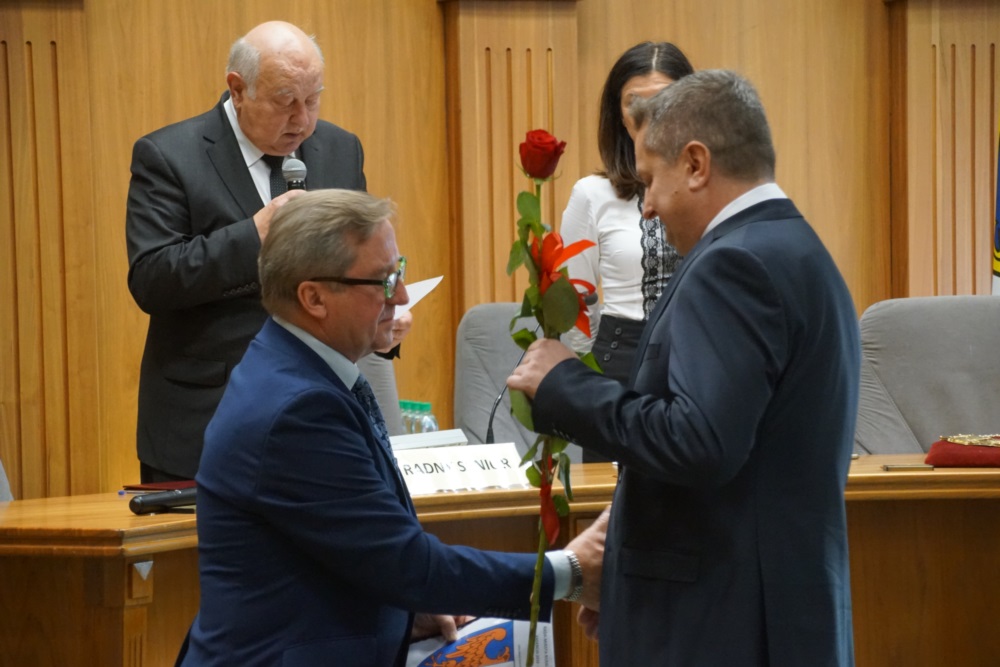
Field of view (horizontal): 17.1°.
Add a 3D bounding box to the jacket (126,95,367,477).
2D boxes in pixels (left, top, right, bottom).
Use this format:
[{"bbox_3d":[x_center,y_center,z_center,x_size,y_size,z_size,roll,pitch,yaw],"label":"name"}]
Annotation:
[{"bbox_3d":[-0.494,-0.097,6.837,0.520,0.770,0.380,-3,4,-30],"label":"jacket"}]

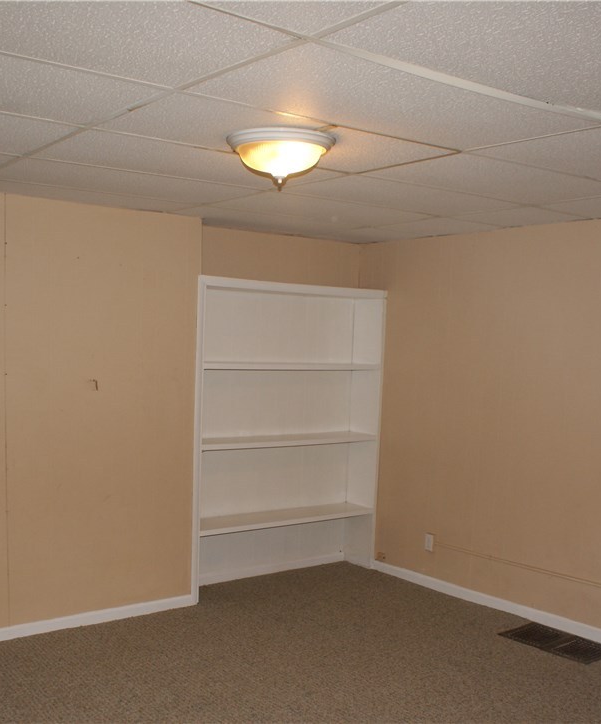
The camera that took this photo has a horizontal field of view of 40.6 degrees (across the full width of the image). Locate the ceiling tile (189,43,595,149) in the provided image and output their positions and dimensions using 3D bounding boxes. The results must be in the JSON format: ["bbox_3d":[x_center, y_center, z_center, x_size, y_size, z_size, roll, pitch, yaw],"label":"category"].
[{"bbox_3d":[0.312,-0.748,2.392,1.210,0.020,0.605,-1,3,-38],"label":"ceiling tile"}]

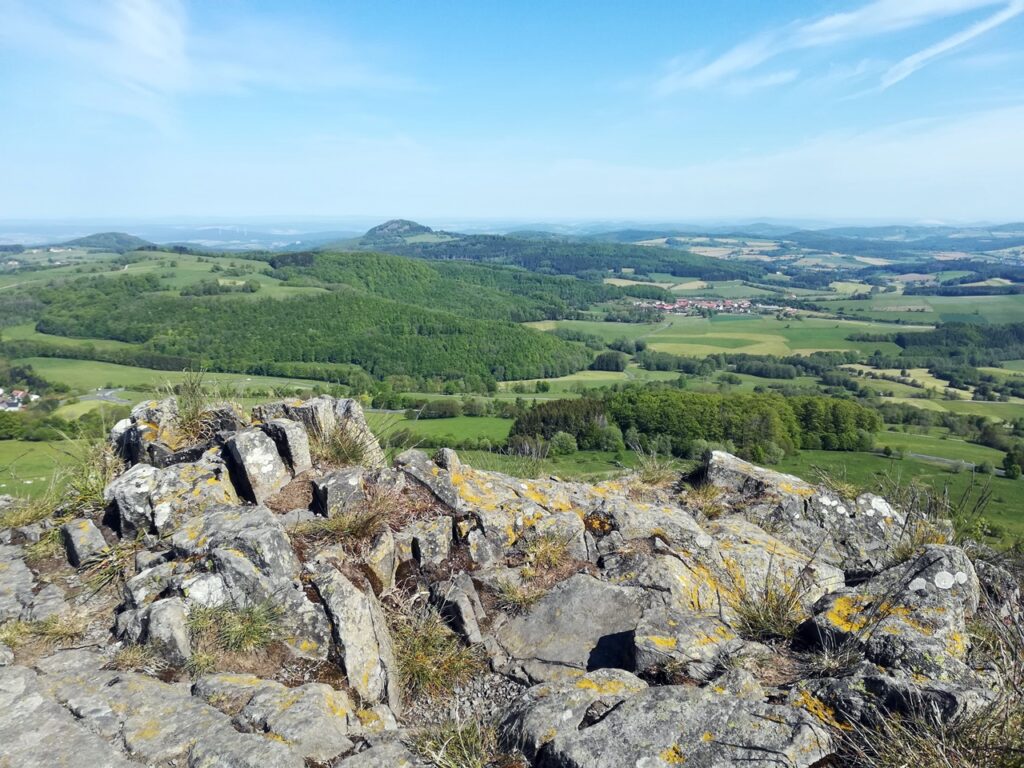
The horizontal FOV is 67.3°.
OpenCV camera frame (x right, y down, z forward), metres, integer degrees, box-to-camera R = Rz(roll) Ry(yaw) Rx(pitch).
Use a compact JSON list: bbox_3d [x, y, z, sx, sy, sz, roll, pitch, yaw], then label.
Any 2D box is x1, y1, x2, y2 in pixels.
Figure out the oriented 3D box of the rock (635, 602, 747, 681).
[{"bbox_3d":[0.609,0.887,2.640,0.350,0.190,0.260,1,12,5],"label":"rock"}]

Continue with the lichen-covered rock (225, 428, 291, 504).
[{"bbox_3d":[-1.199,0.385,3.650,0.295,0.312,0.240,-3,13,-15],"label":"lichen-covered rock"}]

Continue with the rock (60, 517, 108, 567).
[{"bbox_3d":[-2.001,0.737,3.600,0.210,0.200,0.180,-7,14,-29],"label":"rock"}]

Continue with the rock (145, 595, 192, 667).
[{"bbox_3d":[-1.273,0.913,2.850,0.160,0.220,0.170,-4,13,-20],"label":"rock"}]

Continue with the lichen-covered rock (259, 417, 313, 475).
[{"bbox_3d":[-1.252,0.345,4.250,0.220,0.300,0.220,-8,15,-34],"label":"lichen-covered rock"}]

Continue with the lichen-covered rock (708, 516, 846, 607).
[{"bbox_3d":[1.077,0.724,3.120,0.520,0.260,0.360,-1,12,-5],"label":"lichen-covered rock"}]

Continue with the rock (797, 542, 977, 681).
[{"bbox_3d":[1.284,0.777,2.680,0.501,0.331,0.420,1,13,6],"label":"rock"}]

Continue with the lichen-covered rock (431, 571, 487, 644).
[{"bbox_3d":[-0.196,0.808,2.800,0.180,0.211,0.180,-6,14,-24],"label":"lichen-covered rock"}]

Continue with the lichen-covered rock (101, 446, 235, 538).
[{"bbox_3d":[-1.524,0.481,3.500,0.524,0.307,0.400,-2,13,-8],"label":"lichen-covered rock"}]

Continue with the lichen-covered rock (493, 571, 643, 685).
[{"bbox_3d":[0.205,0.871,2.740,0.500,0.260,0.360,-2,12,-10],"label":"lichen-covered rock"}]

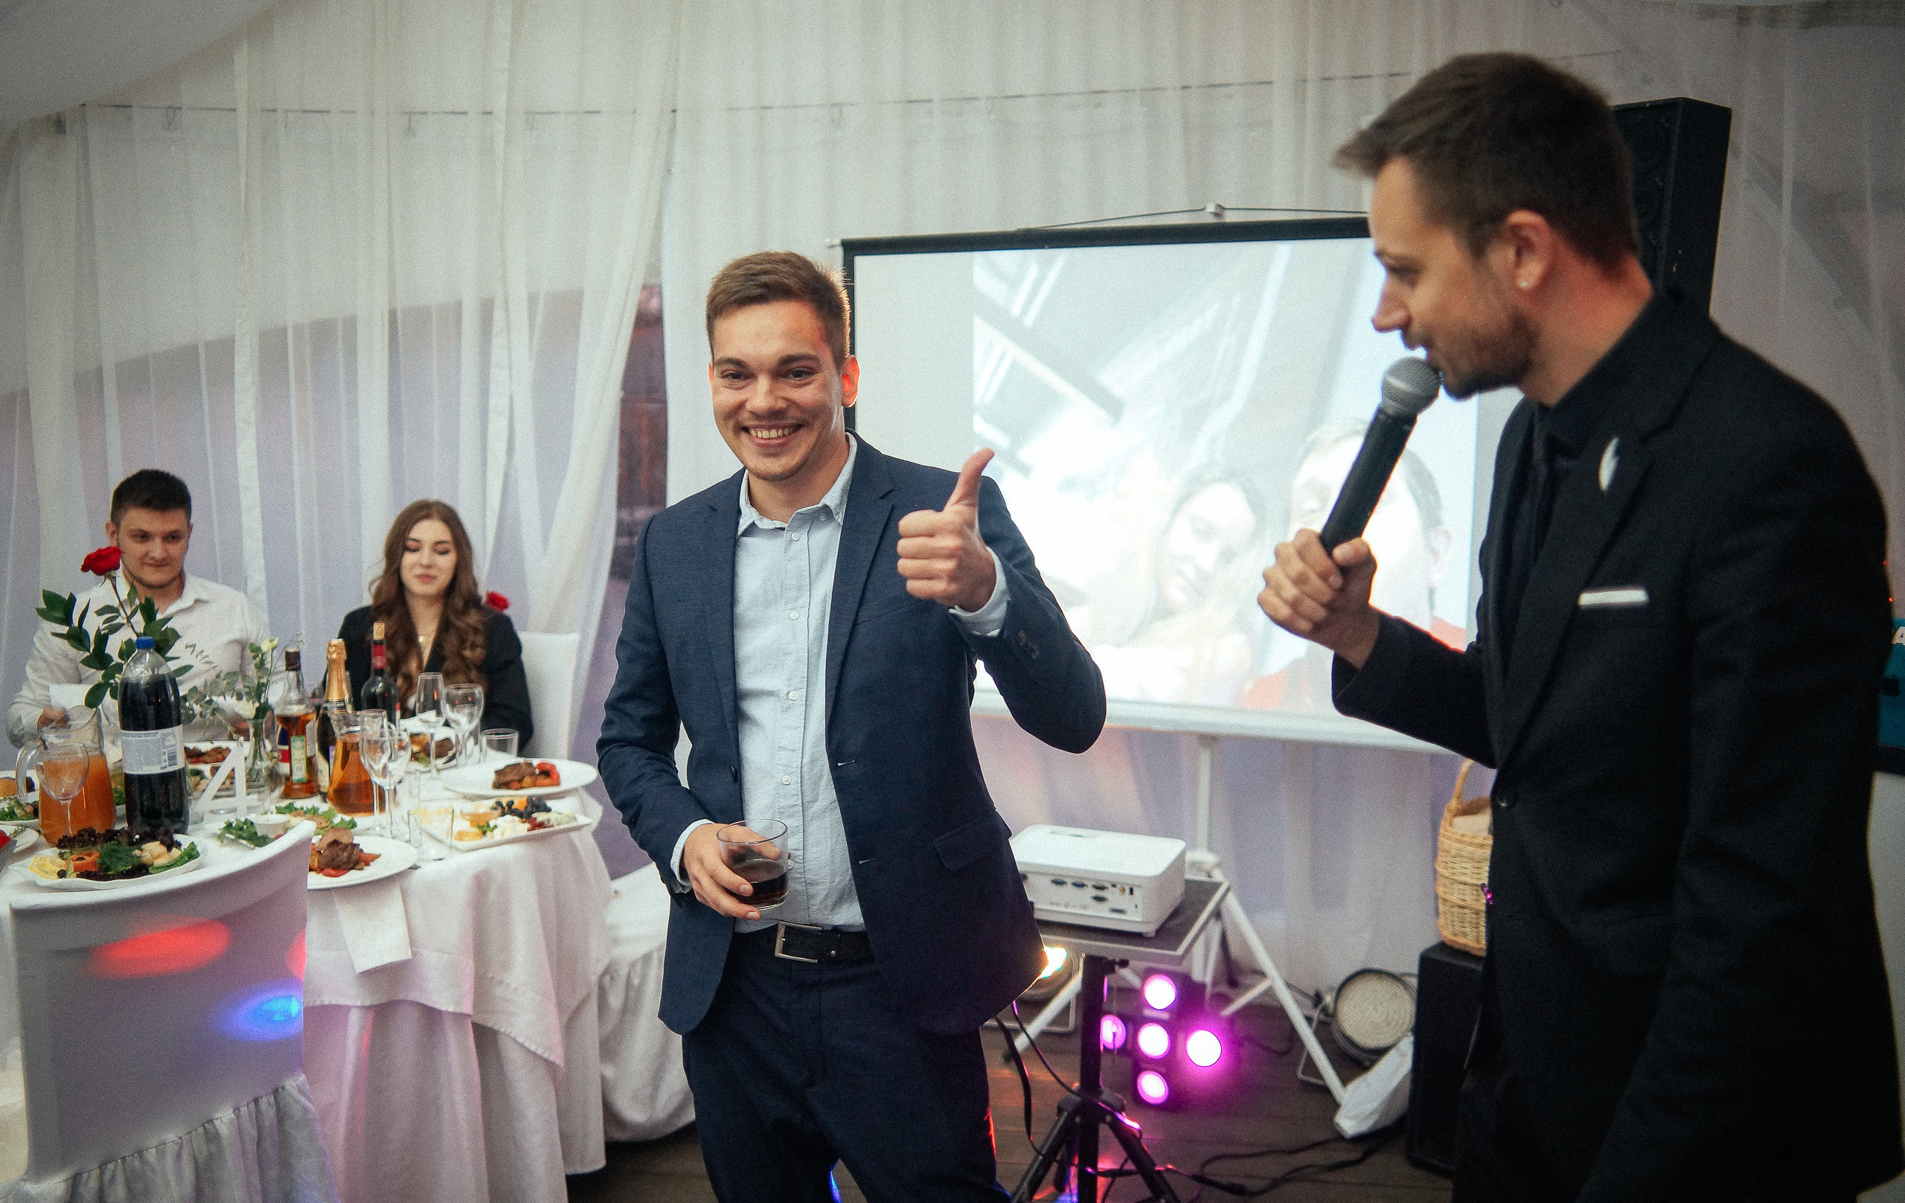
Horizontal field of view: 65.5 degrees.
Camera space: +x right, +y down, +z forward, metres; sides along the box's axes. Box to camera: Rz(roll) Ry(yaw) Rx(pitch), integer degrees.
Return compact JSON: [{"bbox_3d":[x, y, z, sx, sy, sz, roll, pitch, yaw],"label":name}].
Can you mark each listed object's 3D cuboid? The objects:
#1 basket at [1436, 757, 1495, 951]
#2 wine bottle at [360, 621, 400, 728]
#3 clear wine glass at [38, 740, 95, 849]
[{"bbox_3d":[1.199,0.510,3.033,0.300,0.410,0.220,8,11,37],"label":"basket"},{"bbox_3d":[-1.175,0.198,3.041,0.075,0.316,0.075,-2,9,-21],"label":"wine bottle"},{"bbox_3d":[-1.453,0.314,2.426,0.082,0.185,0.082,1,9,0],"label":"clear wine glass"}]

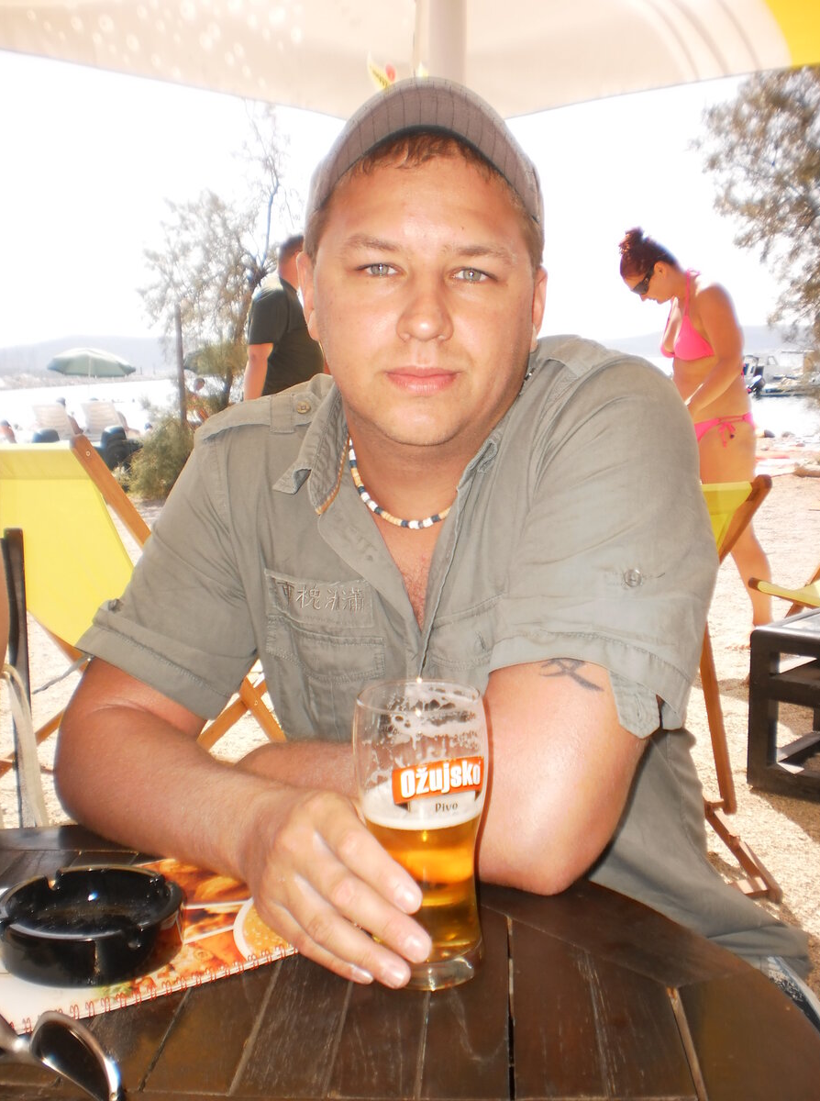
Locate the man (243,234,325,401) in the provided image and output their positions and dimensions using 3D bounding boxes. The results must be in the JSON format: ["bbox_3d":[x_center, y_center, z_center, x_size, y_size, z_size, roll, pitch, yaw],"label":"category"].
[{"bbox_3d":[-0.614,-0.723,5.960,0.380,1.750,0.500,4,10,25],"label":"man"}]

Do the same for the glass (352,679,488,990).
[{"bbox_3d":[0.006,0.159,0.651,0.076,0.158,0.076,-1,9,0],"label":"glass"}]

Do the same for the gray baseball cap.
[{"bbox_3d":[0.012,-0.294,0.864,0.178,0.120,0.260,-1,-4,0],"label":"gray baseball cap"}]

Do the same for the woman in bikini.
[{"bbox_3d":[1.101,-0.421,4.416,0.570,1.615,0.470,-4,10,-22],"label":"woman in bikini"}]

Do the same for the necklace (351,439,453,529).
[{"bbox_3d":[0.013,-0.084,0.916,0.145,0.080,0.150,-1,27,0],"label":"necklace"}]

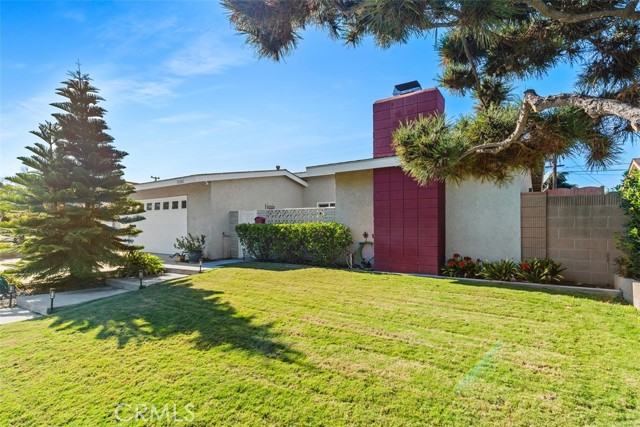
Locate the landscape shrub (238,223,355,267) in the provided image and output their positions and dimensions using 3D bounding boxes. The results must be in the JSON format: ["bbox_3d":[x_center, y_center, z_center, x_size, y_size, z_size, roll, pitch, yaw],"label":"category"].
[{"bbox_3d":[-0.820,0.820,8.900,3.500,1.100,0.850,-1,-2,32],"label":"landscape shrub"}]

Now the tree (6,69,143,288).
[{"bbox_3d":[-5.550,-0.870,7.500,2.700,5.050,2.600,-1,-2,32],"label":"tree"}]

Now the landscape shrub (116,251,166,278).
[{"bbox_3d":[-4.450,1.190,7.900,1.100,0.600,1.000,-1,-2,32],"label":"landscape shrub"}]

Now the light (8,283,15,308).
[{"bbox_3d":[-5.200,1.390,5.400,0.080,0.400,0.080,-1,-2,32],"label":"light"}]

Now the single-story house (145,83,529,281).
[{"bbox_3d":[-0.300,-0.370,14.000,16.000,3.900,10.300,-1,-2,32],"label":"single-story house"}]

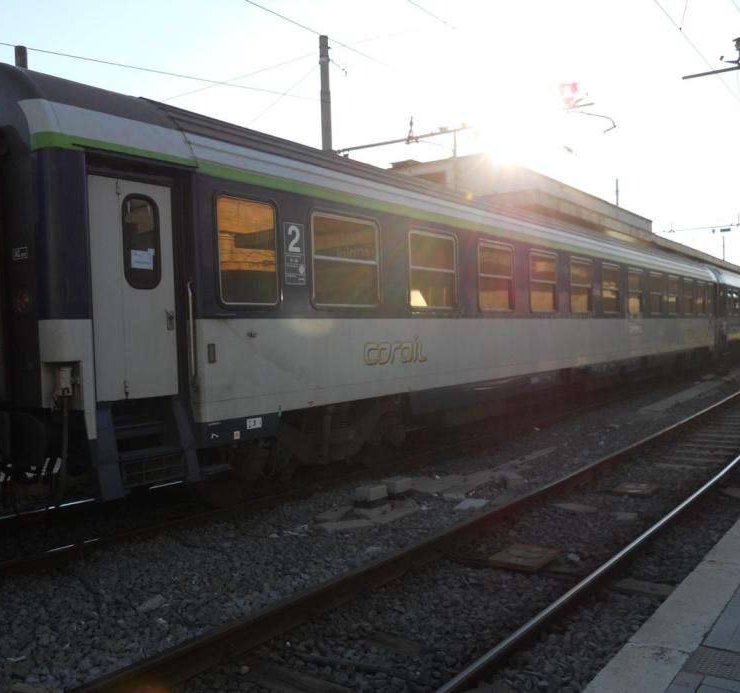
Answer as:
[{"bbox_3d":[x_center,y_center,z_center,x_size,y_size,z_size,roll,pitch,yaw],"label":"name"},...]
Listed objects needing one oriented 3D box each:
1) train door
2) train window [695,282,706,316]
[{"bbox_3d":[-1.901,-0.445,5.984,0.060,1.730,0.769,-1,1,41],"label":"train door"},{"bbox_3d":[10.505,-1.498,23.695,0.070,0.970,1.240,-1,1,35],"label":"train window"}]

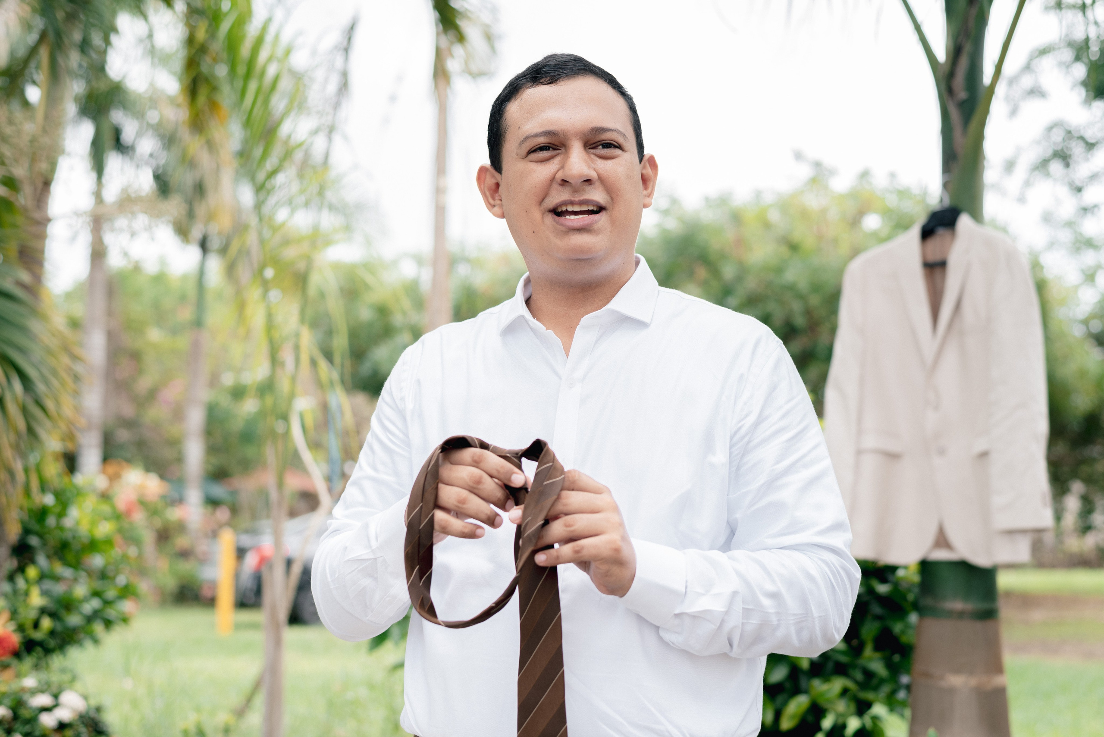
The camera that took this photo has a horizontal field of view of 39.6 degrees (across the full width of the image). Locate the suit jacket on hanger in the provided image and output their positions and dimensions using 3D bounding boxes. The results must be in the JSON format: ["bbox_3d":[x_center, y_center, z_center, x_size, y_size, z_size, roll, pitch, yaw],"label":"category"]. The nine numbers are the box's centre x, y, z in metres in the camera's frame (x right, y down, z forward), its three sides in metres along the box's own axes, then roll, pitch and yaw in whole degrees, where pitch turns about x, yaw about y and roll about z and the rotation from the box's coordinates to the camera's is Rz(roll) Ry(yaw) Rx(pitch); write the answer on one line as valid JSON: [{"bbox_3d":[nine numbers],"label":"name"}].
[{"bbox_3d":[0.893,0.055,3.550,0.500,0.780,0.220,-1,-5,18],"label":"suit jacket on hanger"}]

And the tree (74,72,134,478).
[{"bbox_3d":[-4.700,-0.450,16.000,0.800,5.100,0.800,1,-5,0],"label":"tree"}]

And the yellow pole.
[{"bbox_3d":[-3.040,1.980,14.200,0.155,0.980,0.155,1,-5,0],"label":"yellow pole"}]

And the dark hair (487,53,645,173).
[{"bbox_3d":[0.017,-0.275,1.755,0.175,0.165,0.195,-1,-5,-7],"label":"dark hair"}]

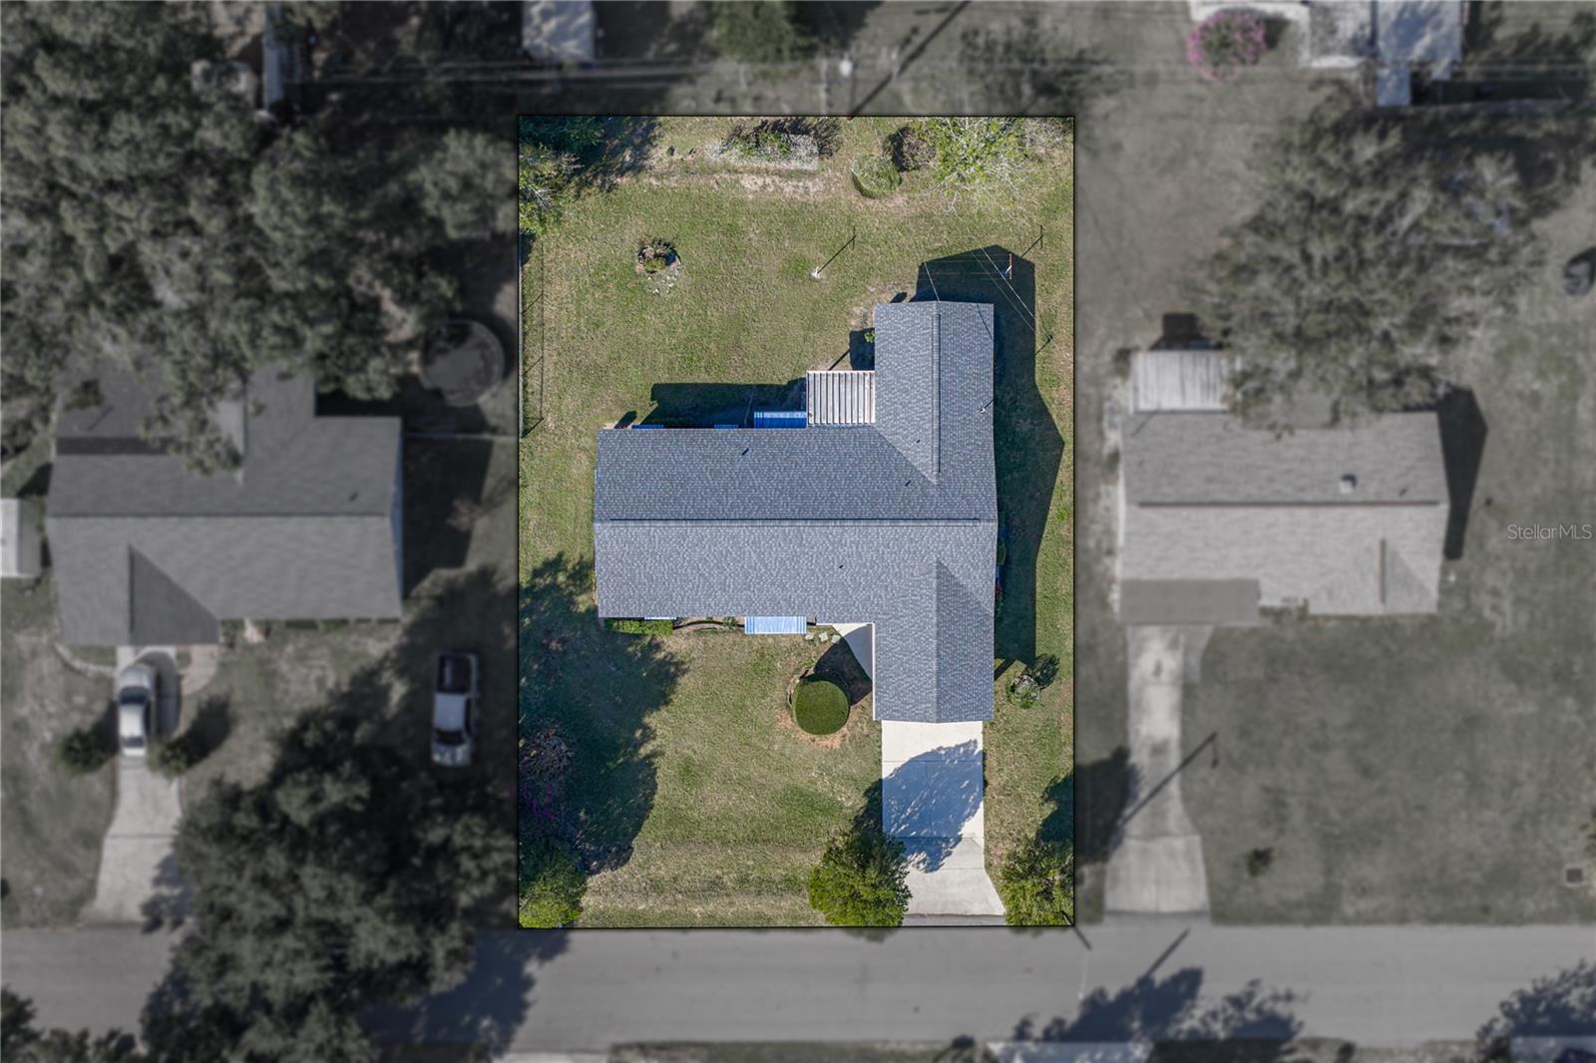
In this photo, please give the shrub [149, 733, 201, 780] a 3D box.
[{"bbox_3d":[-31.750,11.450,63.400,2.300,2.200,2.300,0,90,0],"label":"shrub"}]

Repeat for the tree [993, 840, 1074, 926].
[{"bbox_3d":[11.950,17.200,61.600,4.300,5.800,4.500,0,90,0],"label":"tree"}]

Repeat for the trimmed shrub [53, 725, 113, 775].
[{"bbox_3d":[-36.450,11.200,63.400,2.400,2.200,2.400,0,90,0],"label":"trimmed shrub"}]

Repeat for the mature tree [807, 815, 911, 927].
[{"bbox_3d":[3.100,17.050,61.400,4.900,6.200,5.100,0,90,0],"label":"mature tree"}]

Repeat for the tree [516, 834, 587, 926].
[{"bbox_3d":[-12.500,17.400,61.900,3.900,5.200,4.100,0,90,0],"label":"tree"}]

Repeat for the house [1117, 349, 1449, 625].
[{"bbox_3d":[23.900,-2.300,62.350,15.800,4.300,13.800,0,90,0],"label":"house"}]

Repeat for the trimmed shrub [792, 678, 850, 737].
[{"bbox_3d":[1.180,8.850,63.200,2.800,2.500,2.800,0,90,0],"label":"trimmed shrub"}]

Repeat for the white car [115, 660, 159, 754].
[{"bbox_3d":[-33.750,9.250,63.700,1.900,1.620,4.750,0,90,0],"label":"white car"}]

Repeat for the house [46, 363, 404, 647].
[{"bbox_3d":[-28.300,-1.450,62.400,17.100,4.300,14.300,0,90,0],"label":"house"}]

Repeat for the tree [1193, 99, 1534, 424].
[{"bbox_3d":[26.800,-12.800,59.200,14.800,10.400,14.400,0,90,0],"label":"tree"}]

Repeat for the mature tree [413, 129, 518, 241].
[{"bbox_3d":[-16.100,-17.000,60.800,5.400,7.200,5.400,0,90,0],"label":"mature tree"}]

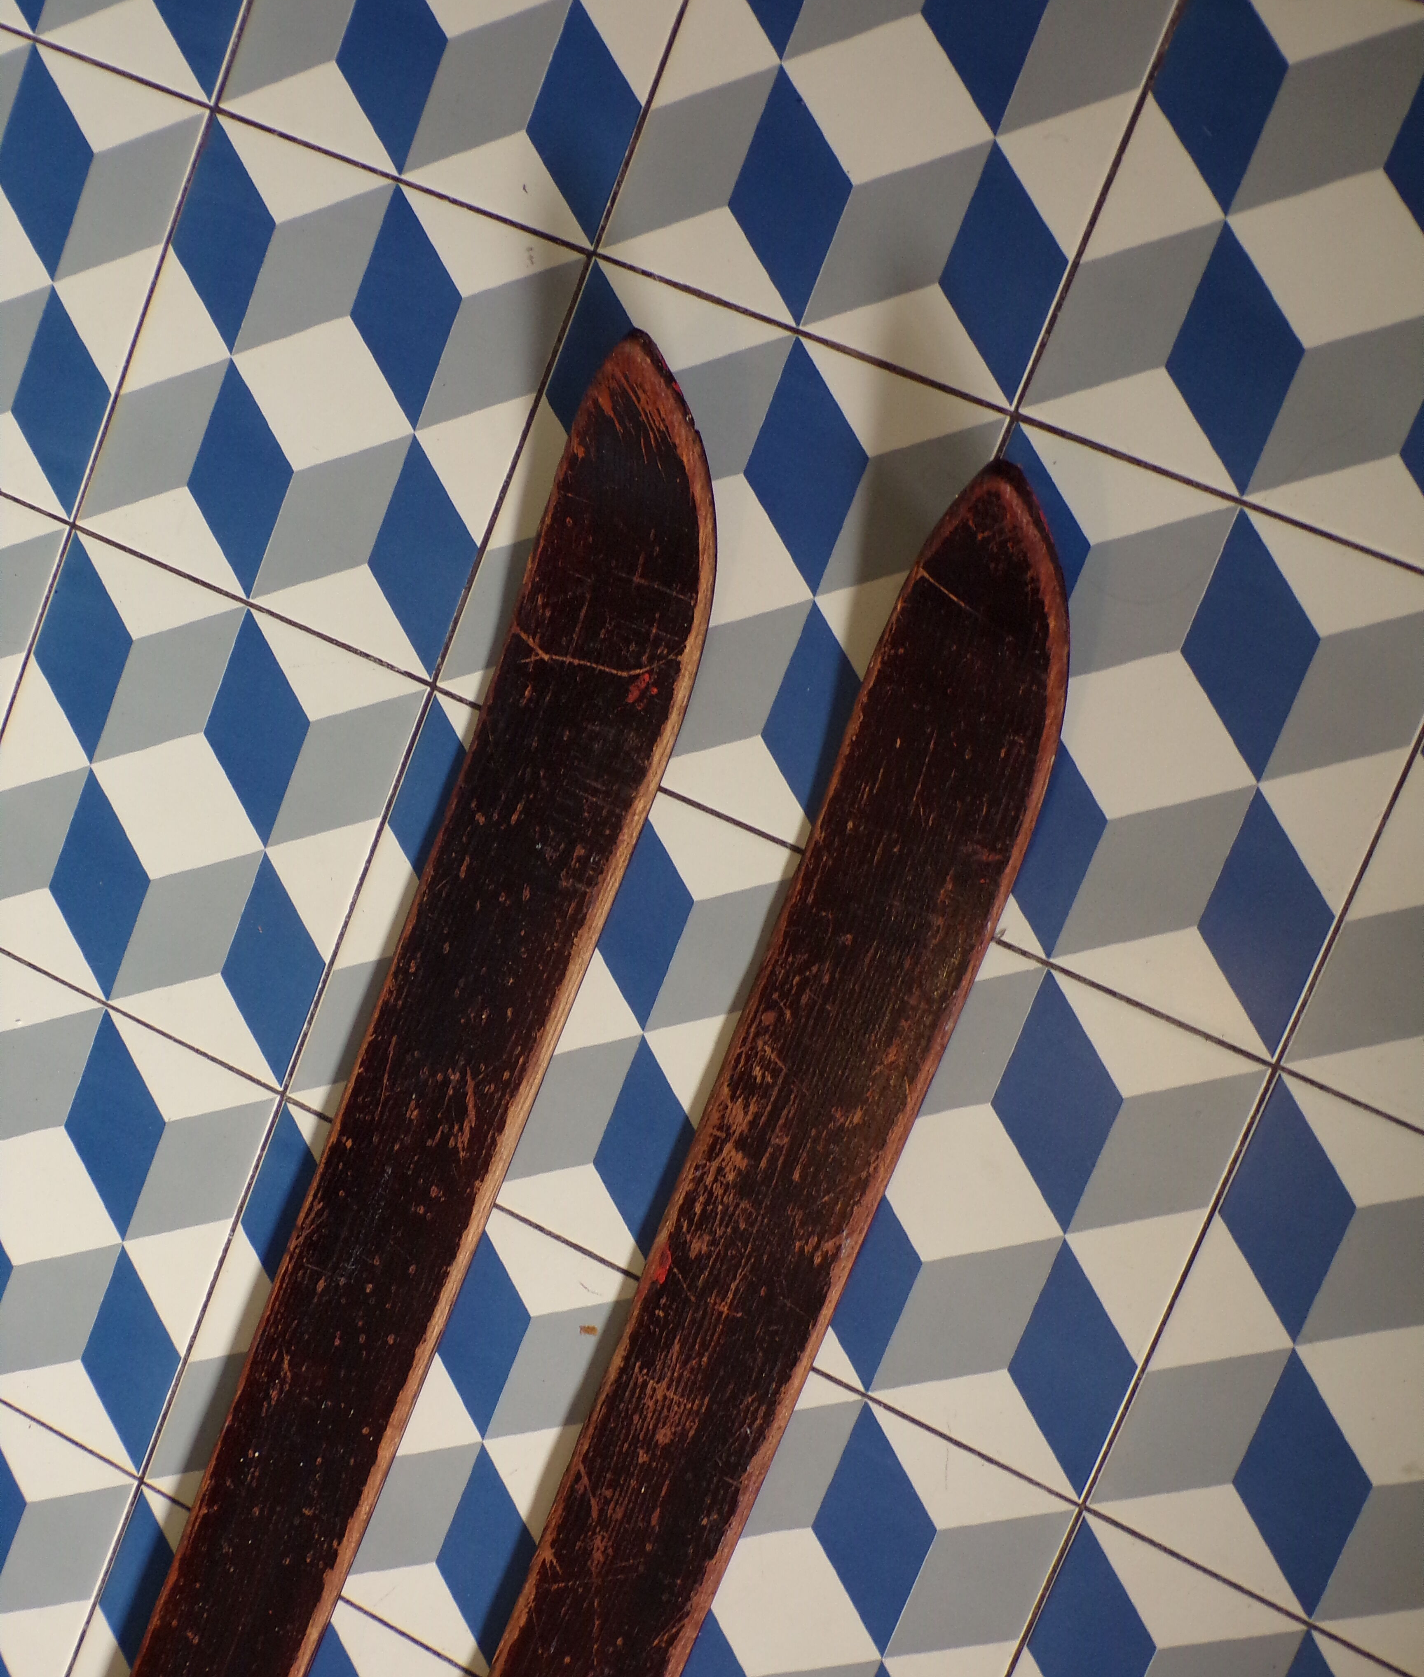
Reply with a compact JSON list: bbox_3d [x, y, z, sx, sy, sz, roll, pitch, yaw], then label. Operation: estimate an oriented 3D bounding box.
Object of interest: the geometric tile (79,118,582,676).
[{"bbox_3d":[-0.176,-0.201,1.055,0.200,0.009,0.200,24,100,16],"label":"geometric tile"}]

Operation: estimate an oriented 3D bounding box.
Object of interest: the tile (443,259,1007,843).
[{"bbox_3d":[0.001,-0.121,0.999,0.200,0.009,0.200,24,100,16],"label":"tile"}]

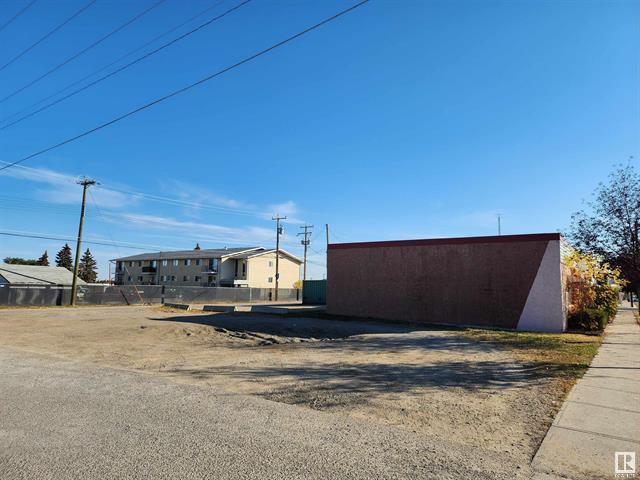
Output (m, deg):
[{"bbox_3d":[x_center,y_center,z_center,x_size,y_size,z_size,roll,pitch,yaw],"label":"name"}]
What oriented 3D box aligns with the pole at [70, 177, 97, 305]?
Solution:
[{"bbox_3d":[-18.446,0.027,32.646,2.000,9.860,0.500,-4,-8,38],"label":"pole"}]

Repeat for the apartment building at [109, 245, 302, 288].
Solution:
[{"bbox_3d":[-21.689,5.784,80.528,32.000,8.050,16.500,-3,-7,33],"label":"apartment building"}]

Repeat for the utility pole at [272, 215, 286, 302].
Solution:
[{"bbox_3d":[-4.801,1.983,48.046,1.900,9.730,0.500,-4,-8,38],"label":"utility pole"}]

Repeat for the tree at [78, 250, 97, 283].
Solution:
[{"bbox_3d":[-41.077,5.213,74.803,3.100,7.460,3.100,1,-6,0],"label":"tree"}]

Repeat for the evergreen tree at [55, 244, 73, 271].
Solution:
[{"bbox_3d":[-48.295,5.094,79.831,3.600,8.540,3.600,1,-6,0],"label":"evergreen tree"}]

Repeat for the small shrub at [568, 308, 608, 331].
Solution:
[{"bbox_3d":[10.721,3.174,16.978,1.350,0.880,1.200,-4,-8,38],"label":"small shrub"}]

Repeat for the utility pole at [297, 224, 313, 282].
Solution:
[{"bbox_3d":[-1.927,2.789,58.020,2.100,9.900,0.600,-4,-8,38],"label":"utility pole"}]

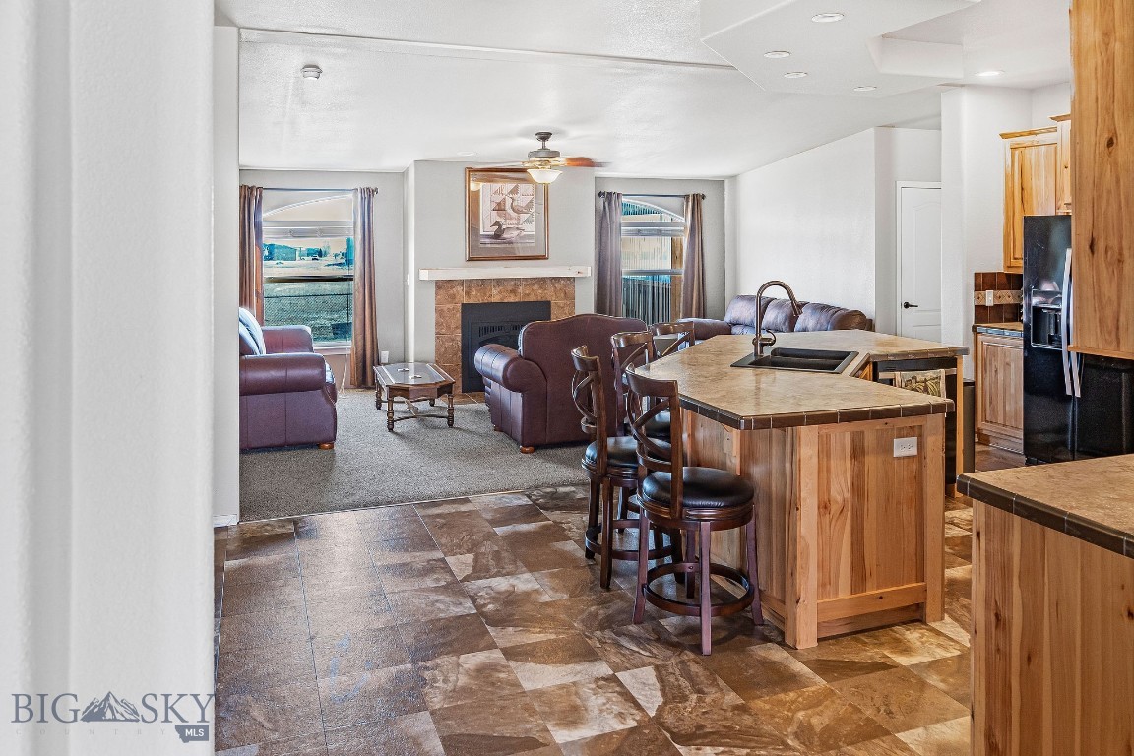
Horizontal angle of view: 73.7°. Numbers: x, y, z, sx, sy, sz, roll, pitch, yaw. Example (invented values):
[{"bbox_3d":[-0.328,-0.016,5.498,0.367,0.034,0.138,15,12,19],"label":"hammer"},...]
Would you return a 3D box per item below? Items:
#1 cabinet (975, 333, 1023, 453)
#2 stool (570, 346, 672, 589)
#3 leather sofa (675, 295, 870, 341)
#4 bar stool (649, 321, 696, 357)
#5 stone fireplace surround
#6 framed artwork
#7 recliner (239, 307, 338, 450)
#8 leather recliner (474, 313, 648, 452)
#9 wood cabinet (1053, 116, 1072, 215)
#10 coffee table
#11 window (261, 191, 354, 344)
[{"bbox_3d":[3.129,0.123,5.470,0.060,0.800,0.460,-3,7,-22],"label":"cabinet"},{"bbox_3d":[0.300,0.403,3.650,0.530,1.050,0.480,-1,7,-7],"label":"stool"},{"bbox_3d":[2.138,-0.346,8.004,1.000,0.900,2.200,-3,7,-22],"label":"leather sofa"},{"bbox_3d":[0.810,0.199,4.728,0.470,1.050,0.520,-6,9,-40],"label":"bar stool"},{"bbox_3d":[-0.627,-0.505,8.051,1.569,1.190,0.150,-3,7,-22],"label":"stone fireplace surround"},{"bbox_3d":[-0.620,-1.735,8.043,0.934,0.964,0.050,-3,7,-22],"label":"framed artwork"},{"bbox_3d":[-2.599,-0.091,6.446,1.000,0.970,2.000,-3,7,-22],"label":"recliner"},{"bbox_3d":[-0.016,-0.056,6.206,1.380,1.000,1.000,-3,7,-22],"label":"leather recliner"},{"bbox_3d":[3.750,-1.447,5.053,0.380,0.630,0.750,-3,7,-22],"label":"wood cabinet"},{"bbox_3d":[-1.358,0.151,6.645,0.600,0.420,0.970,-3,7,-22],"label":"coffee table"},{"bbox_3d":[-2.682,-1.117,7.836,0.995,1.591,0.100,-3,7,-22],"label":"window"}]

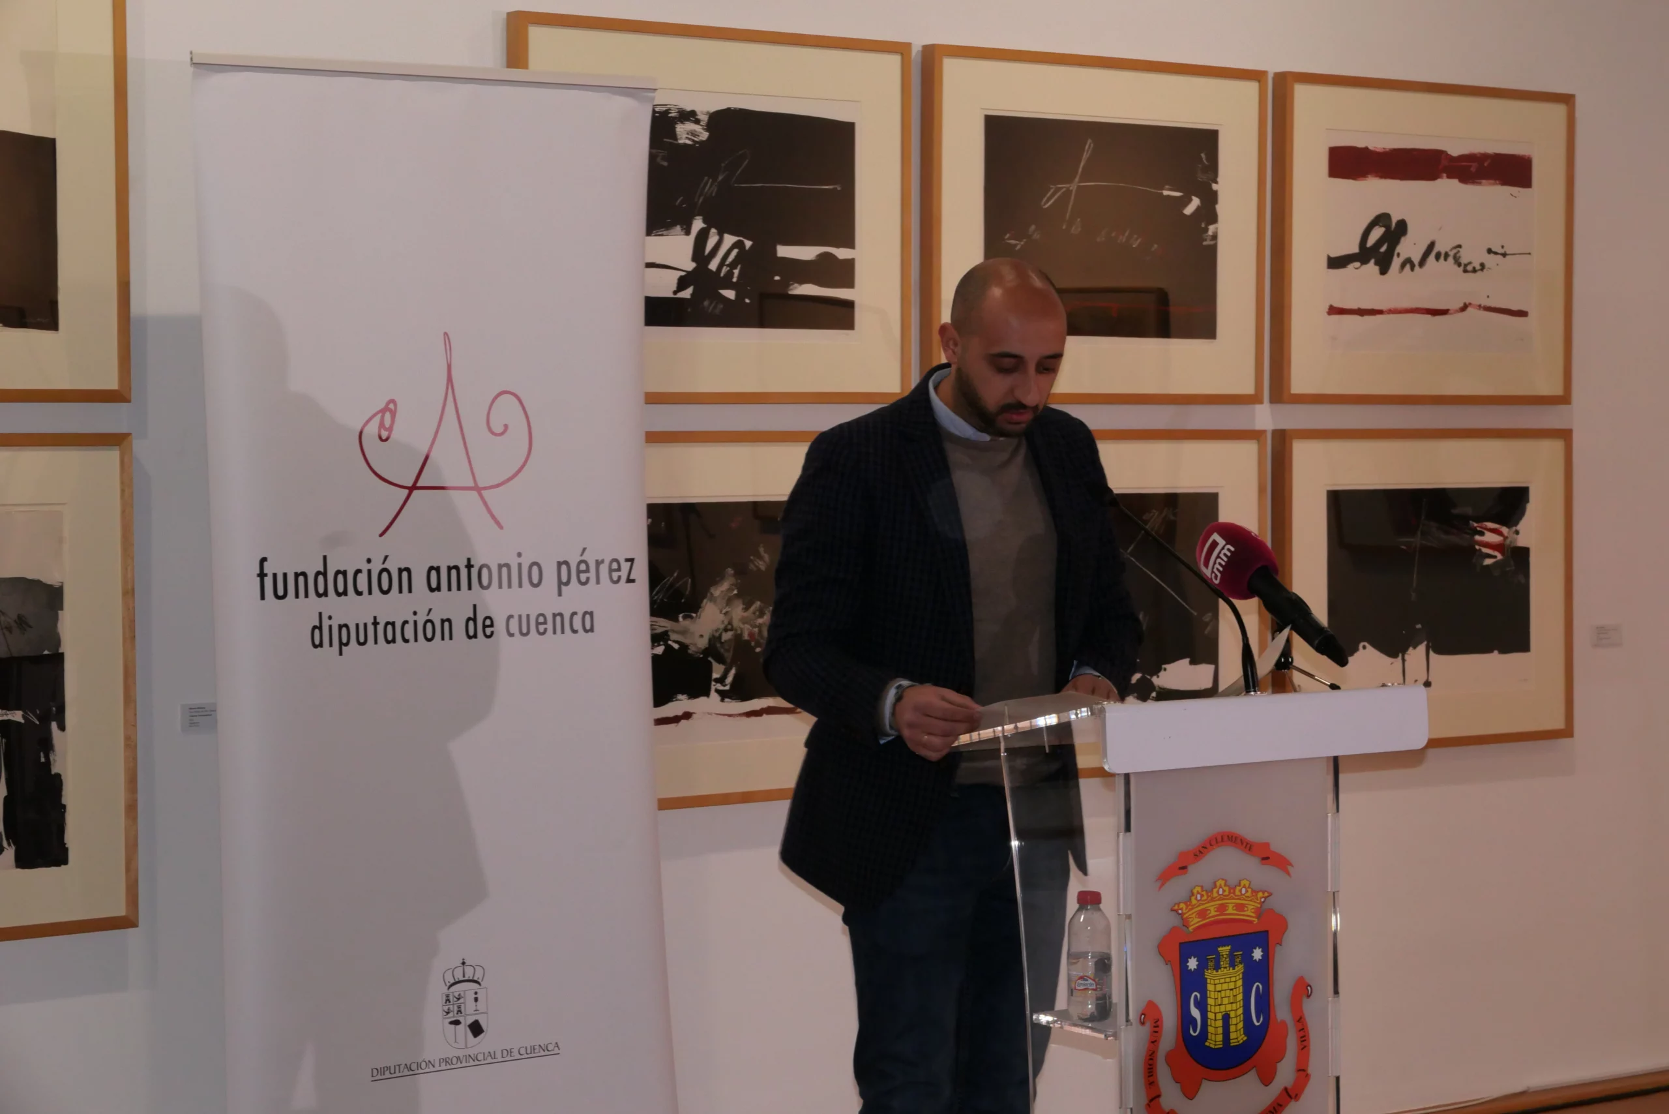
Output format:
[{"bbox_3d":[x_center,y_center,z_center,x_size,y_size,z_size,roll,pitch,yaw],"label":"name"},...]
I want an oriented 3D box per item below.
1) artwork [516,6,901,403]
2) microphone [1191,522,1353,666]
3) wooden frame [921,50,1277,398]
[{"bbox_3d":[-0.217,-0.630,6.453,0.872,0.693,0.041,-2,3,-36],"label":"artwork"},{"bbox_3d":[0.598,0.054,4.700,0.293,0.090,0.090,44,5,33],"label":"microphone"},{"bbox_3d":[0.533,-0.653,6.991,0.872,0.693,0.041,-2,3,-36],"label":"wooden frame"}]

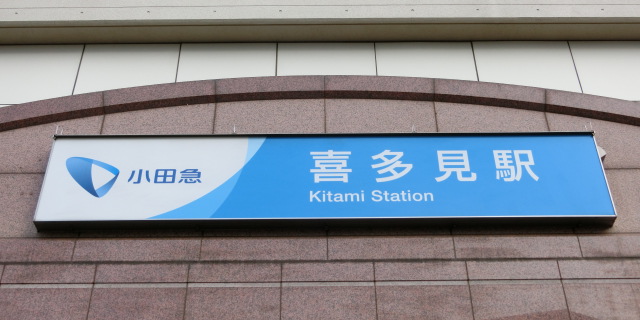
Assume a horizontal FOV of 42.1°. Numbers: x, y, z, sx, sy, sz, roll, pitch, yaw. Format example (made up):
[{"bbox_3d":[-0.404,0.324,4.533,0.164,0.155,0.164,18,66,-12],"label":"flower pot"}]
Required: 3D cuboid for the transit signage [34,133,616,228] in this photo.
[{"bbox_3d":[0.046,0.166,6.616,4.420,0.835,0.161,0,-39,-1],"label":"transit signage"}]

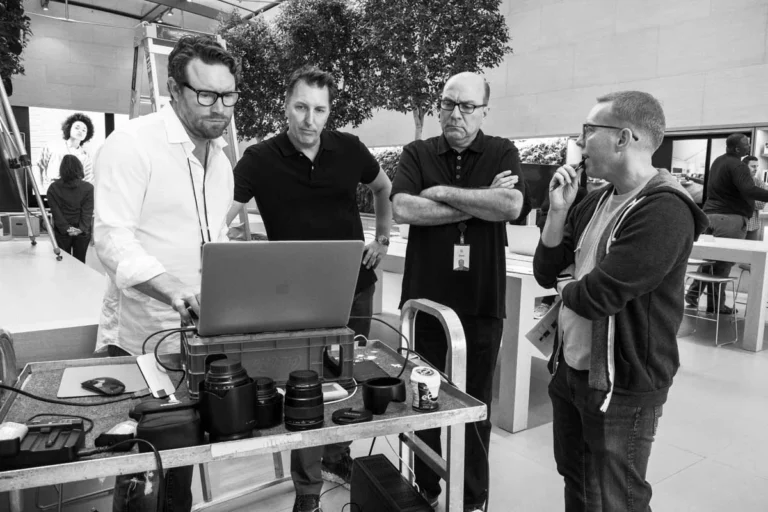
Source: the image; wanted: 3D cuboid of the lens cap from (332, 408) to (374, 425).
[{"bbox_3d":[-0.063,0.327,1.218,0.083,0.009,0.083,1,6,0],"label":"lens cap"}]

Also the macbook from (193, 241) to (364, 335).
[{"bbox_3d":[-0.276,0.066,1.455,0.353,0.228,0.351,-1,6,-23],"label":"macbook"}]

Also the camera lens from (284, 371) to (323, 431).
[{"bbox_3d":[-0.156,0.283,1.175,0.076,0.101,0.076,1,6,0],"label":"camera lens"}]

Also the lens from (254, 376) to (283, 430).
[{"bbox_3d":[-0.234,0.287,1.179,0.072,0.087,0.072,-1,6,-23],"label":"lens"}]

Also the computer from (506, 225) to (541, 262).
[{"bbox_3d":[1.189,-0.120,4.752,0.312,0.232,0.342,-3,7,-37],"label":"computer"}]

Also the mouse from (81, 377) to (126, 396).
[{"bbox_3d":[-0.619,0.283,1.319,0.114,0.024,0.059,5,7,31],"label":"mouse"}]

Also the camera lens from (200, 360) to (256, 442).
[{"bbox_3d":[-0.285,0.266,1.099,0.101,0.141,0.101,-1,6,-23],"label":"camera lens"}]

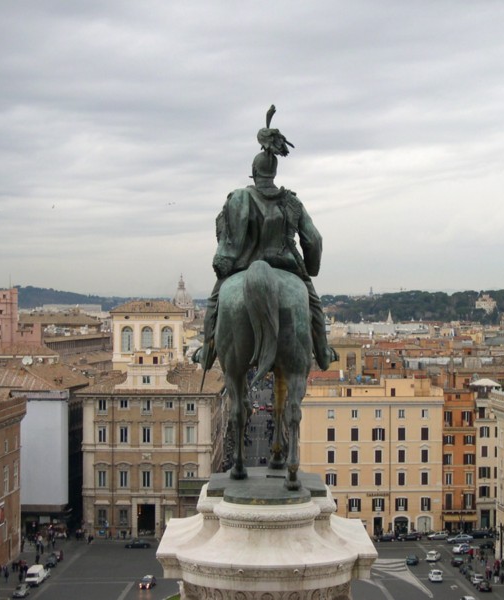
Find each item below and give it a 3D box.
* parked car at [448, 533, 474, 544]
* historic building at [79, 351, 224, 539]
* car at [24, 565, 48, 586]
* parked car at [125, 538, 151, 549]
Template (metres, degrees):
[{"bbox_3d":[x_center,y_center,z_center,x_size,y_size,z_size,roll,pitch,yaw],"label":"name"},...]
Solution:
[{"bbox_3d":[37.372,42.728,276.998,4.350,1.420,1.750,0,0,-16],"label":"parked car"},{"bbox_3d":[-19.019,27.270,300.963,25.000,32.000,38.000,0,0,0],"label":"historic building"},{"bbox_3d":[-33.175,42.288,237.497,1.950,2.200,5.000,0,0,4],"label":"car"},{"bbox_3d":[-20.005,42.636,271.498,4.350,1.400,1.750,0,0,0],"label":"parked car"}]

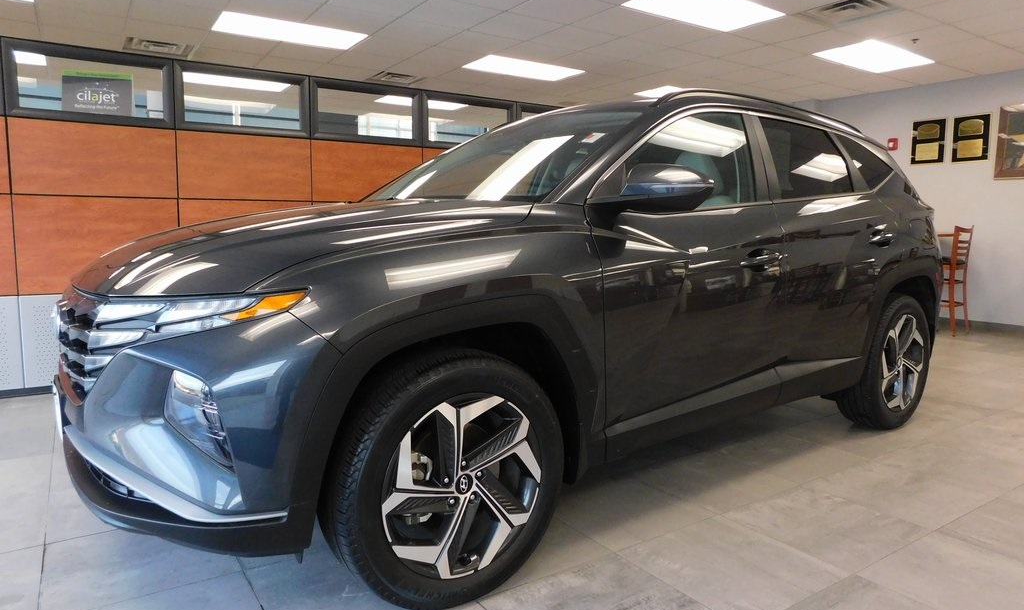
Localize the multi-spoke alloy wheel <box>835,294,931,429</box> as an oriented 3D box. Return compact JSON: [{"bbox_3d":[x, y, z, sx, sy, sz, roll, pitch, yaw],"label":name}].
[{"bbox_3d":[1.980,0.297,3.617,0.730,0.730,0.235,-5,8,-38],"label":"multi-spoke alloy wheel"}]

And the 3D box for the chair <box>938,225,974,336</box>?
[{"bbox_3d":[4.360,-0.250,6.900,0.420,1.080,0.460,-4,8,-36],"label":"chair"}]

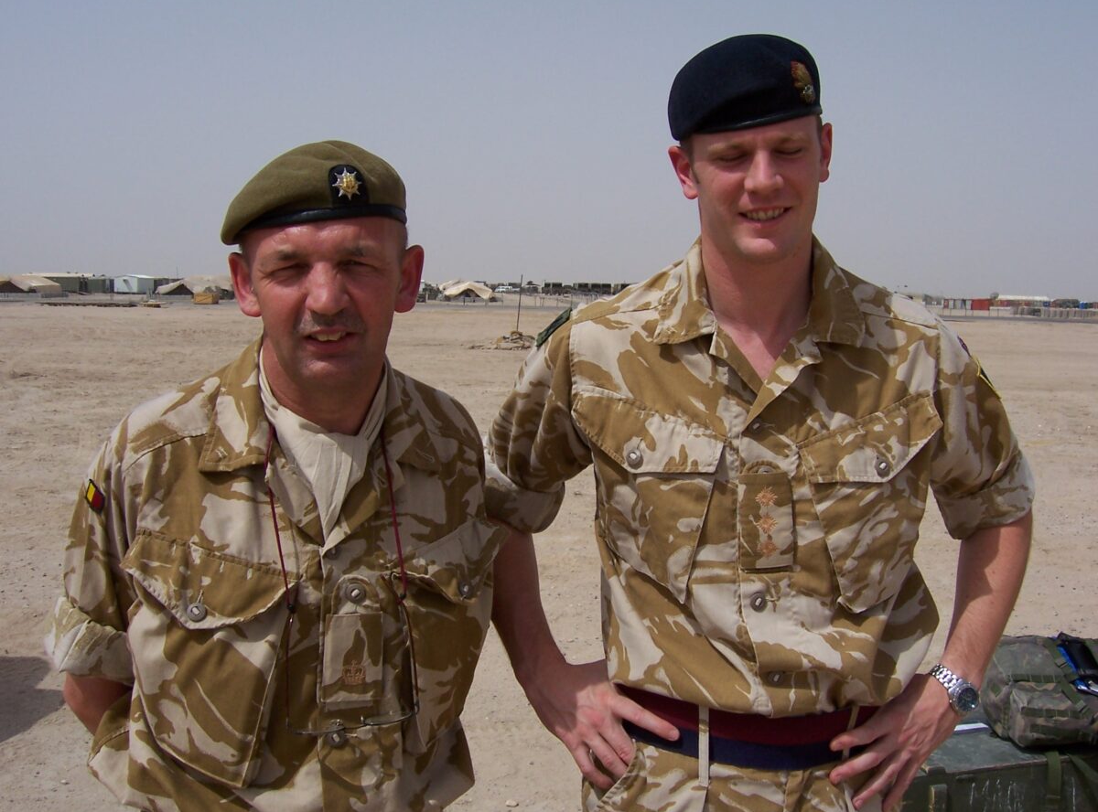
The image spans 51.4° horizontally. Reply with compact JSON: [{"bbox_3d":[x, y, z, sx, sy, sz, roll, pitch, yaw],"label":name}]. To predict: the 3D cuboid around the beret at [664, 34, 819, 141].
[{"bbox_3d":[0.218,-0.364,1.290,0.176,0.110,0.230,-8,14,2],"label":"beret"}]

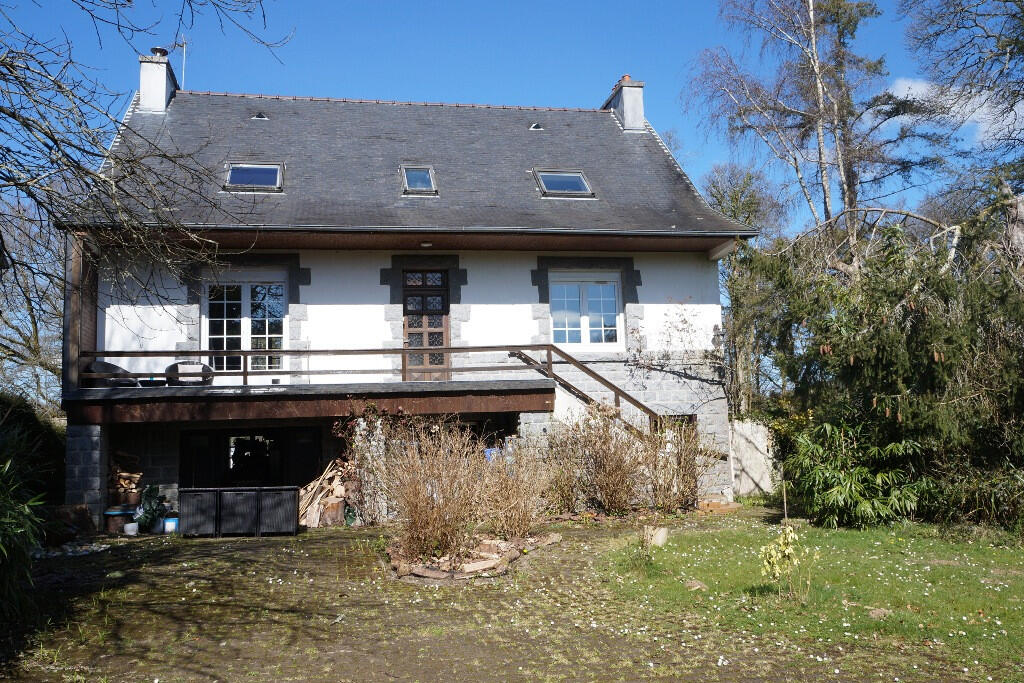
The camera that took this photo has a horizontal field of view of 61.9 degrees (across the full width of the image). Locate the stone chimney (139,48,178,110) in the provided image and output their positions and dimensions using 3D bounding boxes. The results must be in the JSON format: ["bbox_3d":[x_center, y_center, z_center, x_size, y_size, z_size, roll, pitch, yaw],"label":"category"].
[{"bbox_3d":[-8.219,-5.839,19.999,0.611,1.675,1.714,-1,-7,-11],"label":"stone chimney"}]

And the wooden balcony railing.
[{"bbox_3d":[-2.211,0.907,15.075,10.133,1.623,0.197,-1,-7,-11],"label":"wooden balcony railing"}]

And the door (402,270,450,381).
[{"bbox_3d":[-1.660,-0.275,16.571,0.864,2.242,0.118,-1,-7,-11],"label":"door"}]

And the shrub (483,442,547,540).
[{"bbox_3d":[0.064,2.046,11.686,0.875,1.262,0.936,-2,-7,0],"label":"shrub"}]

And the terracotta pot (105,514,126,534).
[{"bbox_3d":[-6.725,3.068,14.508,0.366,0.345,0.366,-1,-7,-11],"label":"terracotta pot"}]

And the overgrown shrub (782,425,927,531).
[{"bbox_3d":[5.086,1.932,12.674,1.980,1.446,1.478,-1,-7,-11],"label":"overgrown shrub"}]

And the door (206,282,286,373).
[{"bbox_3d":[-4.974,-0.212,15.920,1.552,1.841,0.118,-1,-7,-11],"label":"door"}]

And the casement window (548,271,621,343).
[{"bbox_3d":[1.501,-0.644,17.230,1.488,1.519,0.118,-1,-7,-11],"label":"casement window"}]

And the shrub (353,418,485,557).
[{"bbox_3d":[-1.141,1.704,10.181,1.560,1.658,1.478,-1,-7,-11],"label":"shrub"}]

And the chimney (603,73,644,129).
[{"bbox_3d":[2.883,-5.928,22.169,0.621,1.576,1.763,-1,-7,-11],"label":"chimney"}]

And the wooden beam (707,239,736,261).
[{"bbox_3d":[4.279,-1.898,17.161,0.236,0.276,1.133,-1,-7,-11],"label":"wooden beam"}]

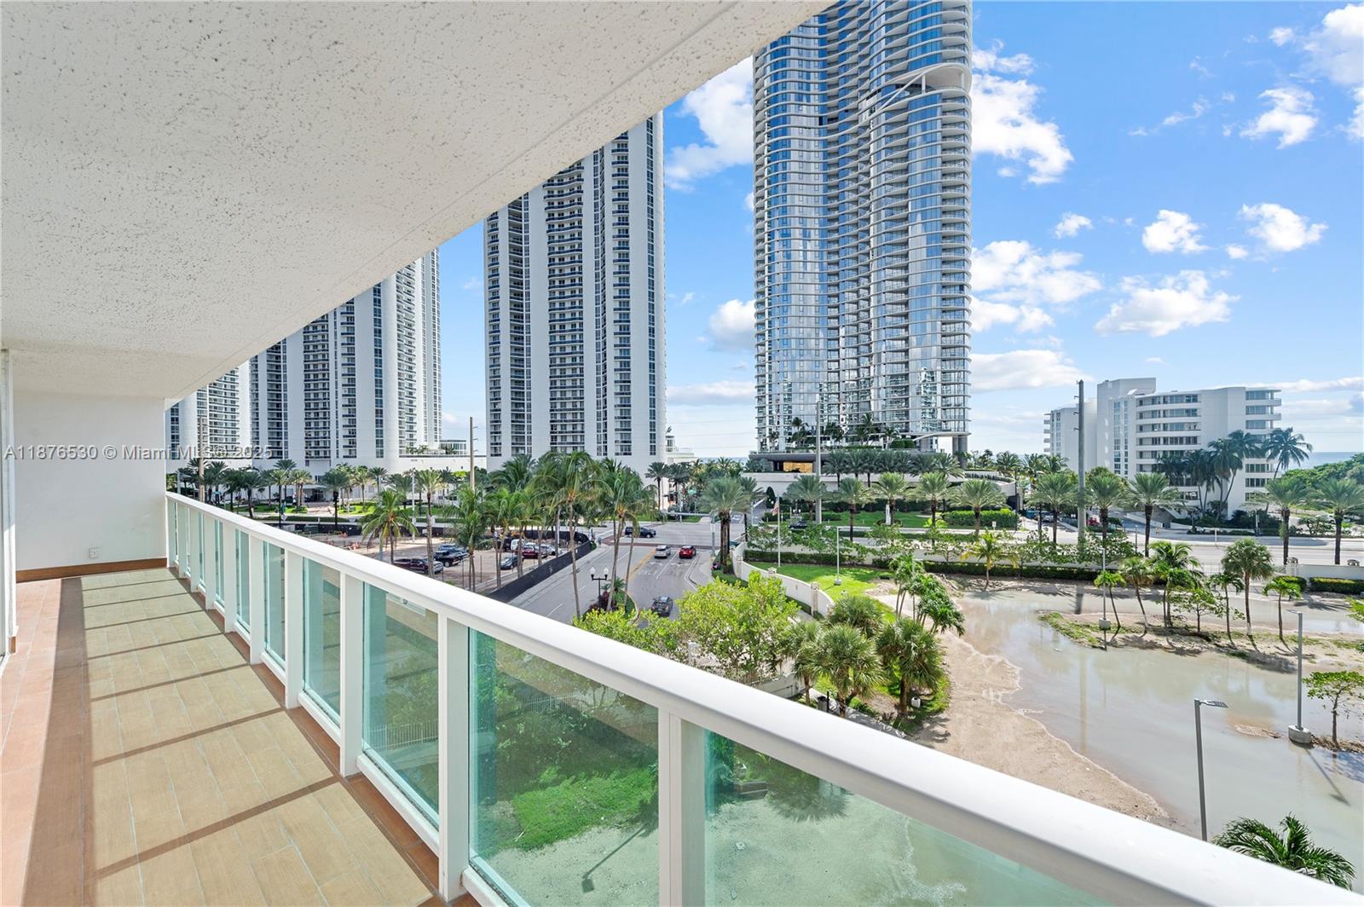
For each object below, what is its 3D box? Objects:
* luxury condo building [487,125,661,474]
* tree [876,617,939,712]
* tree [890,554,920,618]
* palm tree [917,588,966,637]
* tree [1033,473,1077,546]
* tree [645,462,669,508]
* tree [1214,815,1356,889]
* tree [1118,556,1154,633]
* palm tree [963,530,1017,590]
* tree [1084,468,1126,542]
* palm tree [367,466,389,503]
[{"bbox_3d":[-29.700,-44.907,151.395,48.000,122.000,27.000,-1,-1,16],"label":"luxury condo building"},{"bbox_3d":[12.815,12.067,30.140,3.200,5.170,3.200,-1,-1,0],"label":"tree"},{"bbox_3d":[16.639,10.711,39.500,2.200,6.411,2.200,0,0,23],"label":"tree"},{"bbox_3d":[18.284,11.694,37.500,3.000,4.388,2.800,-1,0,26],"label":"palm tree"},{"bbox_3d":[42.928,7.747,61.000,4.400,11.575,4.400,-1,-1,35],"label":"tree"},{"bbox_3d":[-5.526,8.032,119.500,5.600,12.220,5.500,0,0,-3],"label":"tree"},{"bbox_3d":[16.146,12.129,14.200,2.800,4.900,2.800,-1,0,0],"label":"tree"},{"bbox_3d":[35.074,10.664,40.900,2.150,5.542,2.150,-1,-1,41],"label":"tree"},{"bbox_3d":[31.791,10.813,54.900,4.800,5.736,4.800,-1,-1,30],"label":"palm tree"},{"bbox_3d":[47.894,7.584,60.000,4.200,11.796,4.200,-1,-1,39],"label":"tree"},{"bbox_3d":[-86.106,9.123,150.000,5.400,11.310,5.400,-1,0,0],"label":"palm tree"}]

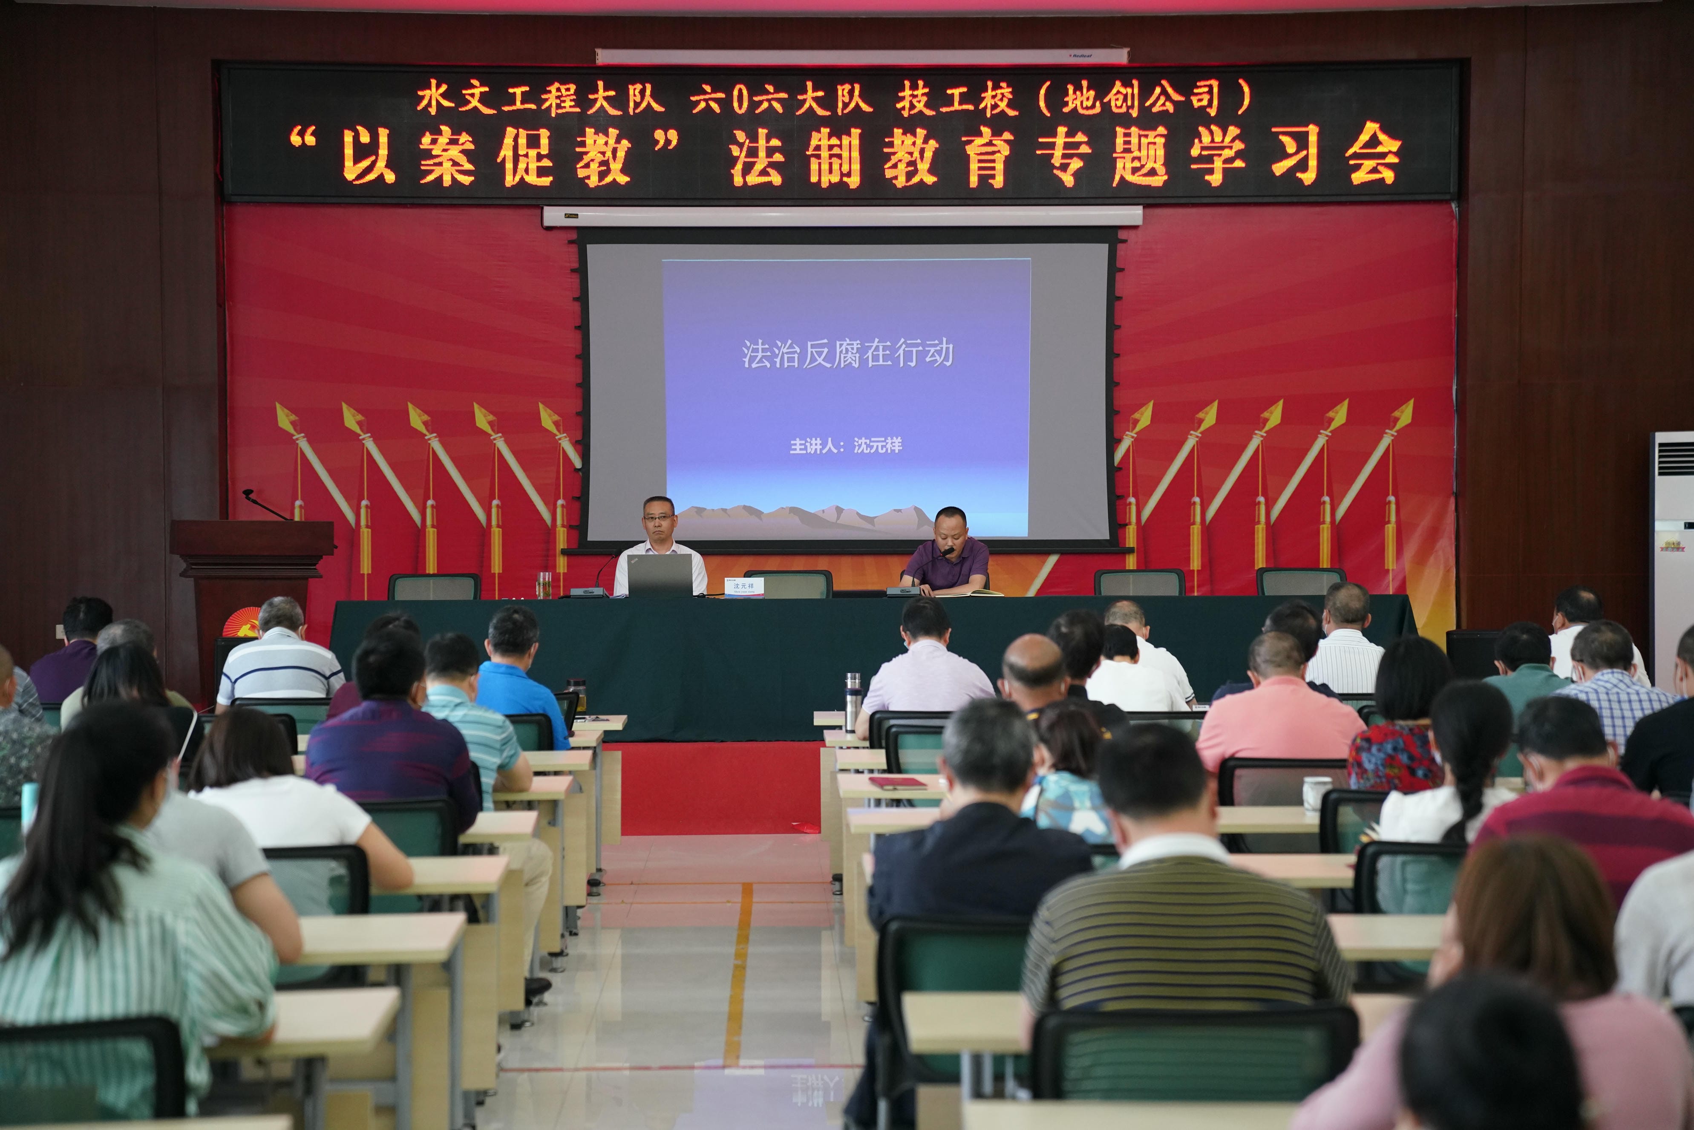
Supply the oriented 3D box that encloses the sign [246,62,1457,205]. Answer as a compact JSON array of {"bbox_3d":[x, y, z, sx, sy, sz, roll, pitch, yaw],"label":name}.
[{"bbox_3d":[-0.050,-2.951,22.500,8.461,0.958,0.150,0,0,-1],"label":"sign"}]

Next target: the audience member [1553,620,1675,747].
[{"bbox_3d":[2.407,0.803,10.409,0.500,1.255,0.750,0,1,-1],"label":"audience member"}]

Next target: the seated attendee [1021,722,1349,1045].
[{"bbox_3d":[0.552,0.867,5.380,0.530,1.230,0.780,0,0,-1],"label":"seated attendee"}]

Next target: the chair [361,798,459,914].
[{"bbox_3d":[-1.353,1.058,9.370,0.500,0.813,0.550,0,0,-1],"label":"chair"}]

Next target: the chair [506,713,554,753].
[{"bbox_3d":[-1.361,0.999,12.570,0.490,0.885,0.570,0,1,-4],"label":"chair"}]

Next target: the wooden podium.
[{"bbox_3d":[-3.208,0.331,17.808,0.880,1.145,0.550,0,1,-1],"label":"wooden podium"}]

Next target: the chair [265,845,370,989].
[{"bbox_3d":[-1.350,1.070,7.870,0.510,0.850,0.550,0,1,-1],"label":"chair"}]

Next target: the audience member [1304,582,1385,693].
[{"bbox_3d":[2.121,0.728,13.959,0.500,1.300,0.750,0,1,-1],"label":"audience member"}]

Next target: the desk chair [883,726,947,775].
[{"bbox_3d":[0.386,0.999,11.780,0.490,0.885,0.570,0,1,-1],"label":"desk chair"}]

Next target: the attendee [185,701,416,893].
[{"bbox_3d":[-1.352,0.906,8.100,0.530,1.135,0.760,0,0,-1],"label":"attendee"}]

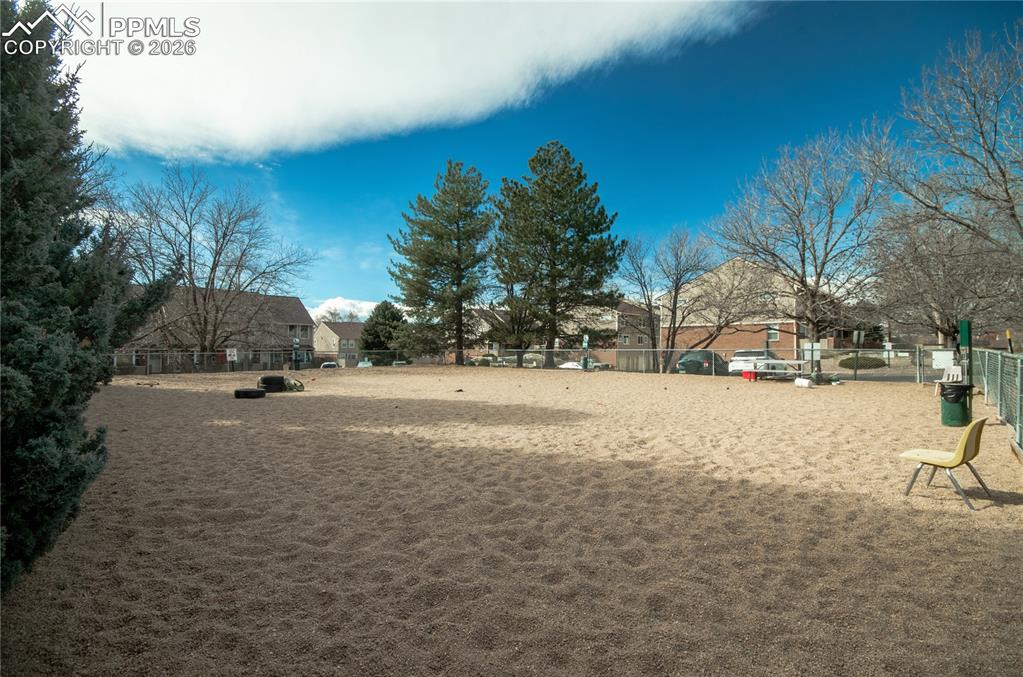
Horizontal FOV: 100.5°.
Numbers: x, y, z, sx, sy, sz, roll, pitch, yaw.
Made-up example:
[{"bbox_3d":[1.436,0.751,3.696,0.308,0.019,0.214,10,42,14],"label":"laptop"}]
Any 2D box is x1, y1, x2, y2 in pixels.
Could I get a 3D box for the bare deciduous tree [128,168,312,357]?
[{"bbox_3d":[-20.100,-4.700,29.000,11.500,14.200,11.000,0,0,0],"label":"bare deciduous tree"}]

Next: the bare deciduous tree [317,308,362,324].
[{"bbox_3d":[-46.500,-1.300,115.000,11.000,13.500,11.000,0,0,0],"label":"bare deciduous tree"}]

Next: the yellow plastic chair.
[{"bbox_3d":[4.110,1.120,4.030,0.500,0.760,0.560,0,0,-33],"label":"yellow plastic chair"}]

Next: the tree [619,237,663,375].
[{"bbox_3d":[6.850,-1.800,22.500,2.500,7.300,2.600,0,0,0],"label":"tree"}]

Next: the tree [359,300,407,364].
[{"bbox_3d":[-17.000,-0.500,56.000,6.300,8.800,6.300,0,0,0],"label":"tree"}]

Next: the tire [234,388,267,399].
[{"bbox_3d":[-6.800,1.425,11.100,0.680,0.200,0.680,0,0,0],"label":"tire"}]

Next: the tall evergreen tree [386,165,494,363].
[{"bbox_3d":[-5.200,-5.700,32.000,7.900,15.500,7.900,0,0,0],"label":"tall evergreen tree"}]

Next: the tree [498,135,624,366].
[{"bbox_3d":[3.600,-5.900,30.000,9.000,16.000,8.500,0,0,0],"label":"tree"}]

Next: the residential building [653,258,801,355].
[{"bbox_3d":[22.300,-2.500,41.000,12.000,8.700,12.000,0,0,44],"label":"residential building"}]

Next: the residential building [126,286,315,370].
[{"bbox_3d":[-30.300,-0.600,43.800,11.000,8.200,16.500,0,0,44],"label":"residential building"}]

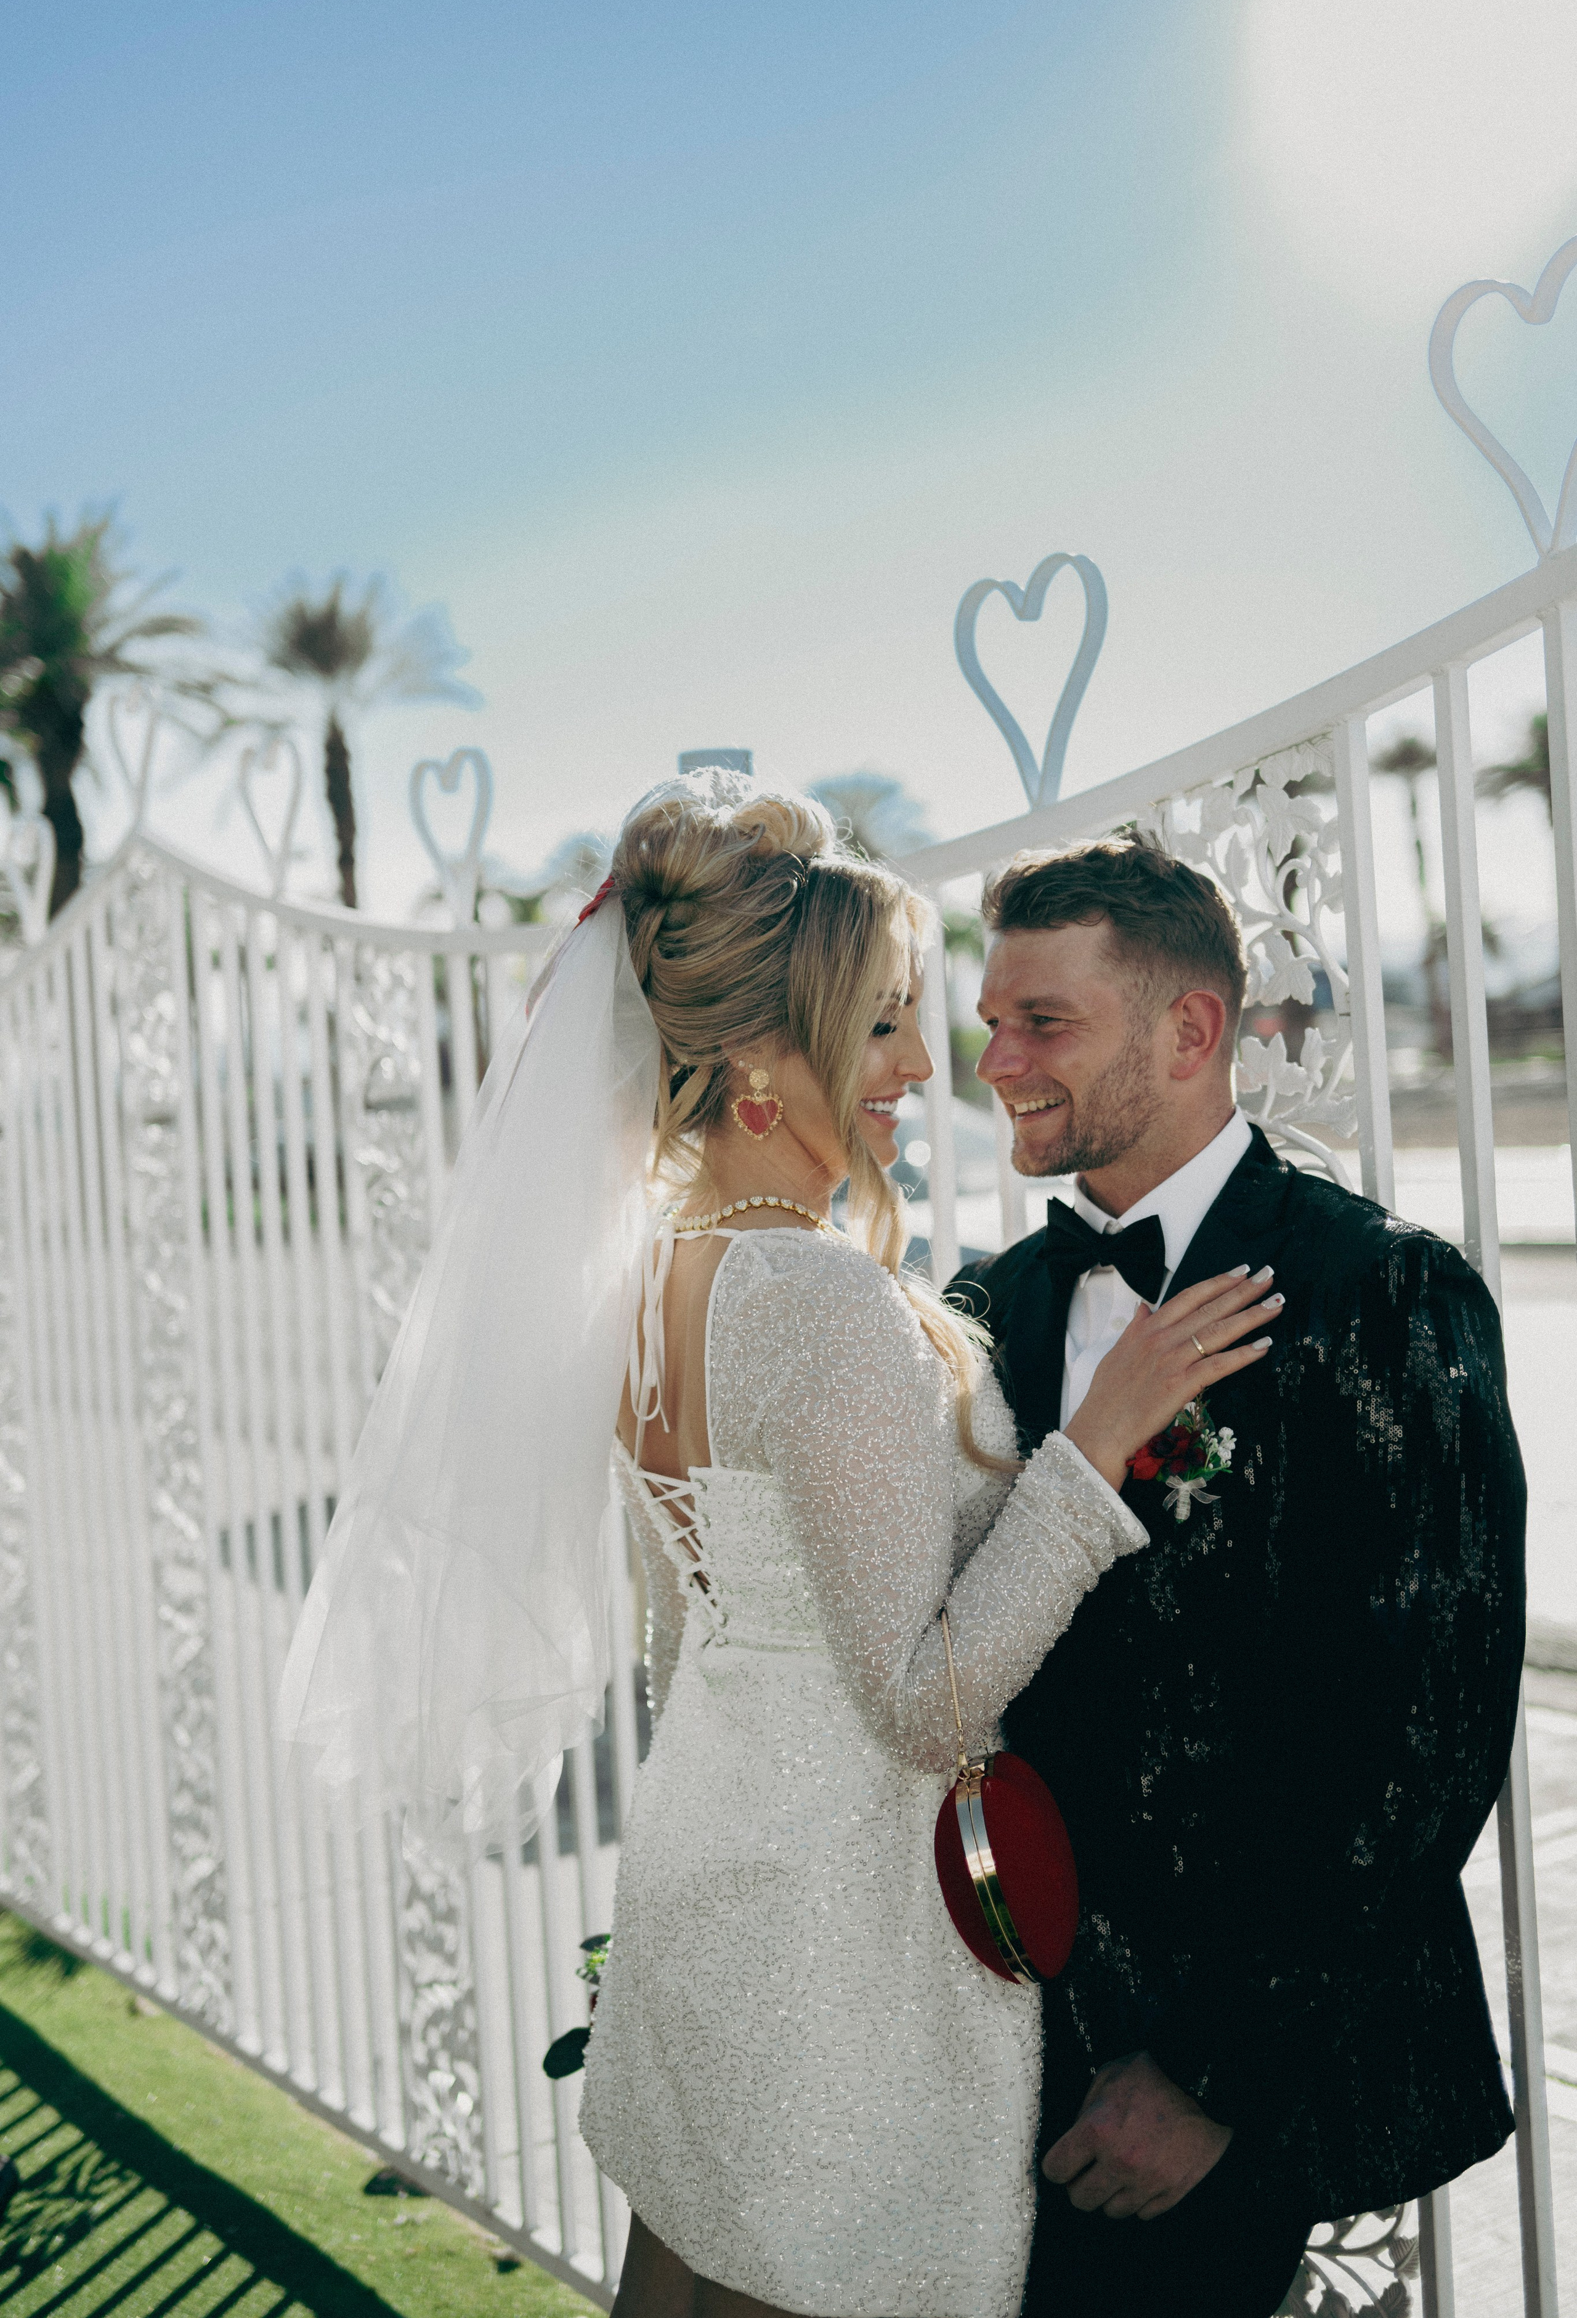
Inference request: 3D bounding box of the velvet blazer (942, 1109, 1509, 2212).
[{"bbox_3d":[0.314,0.352,1.900,0.480,0.750,0.320,-2,1,40],"label":"velvet blazer"}]

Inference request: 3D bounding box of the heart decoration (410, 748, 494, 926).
[{"bbox_3d":[-0.436,-0.415,3.418,0.026,0.228,0.190,-4,1,-35],"label":"heart decoration"}]

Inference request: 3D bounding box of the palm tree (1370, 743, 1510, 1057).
[{"bbox_3d":[19.809,-7.848,80.000,4.000,10.000,4.000,-3,1,0],"label":"palm tree"}]

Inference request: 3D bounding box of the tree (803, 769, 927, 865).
[{"bbox_3d":[2.195,-4.822,65.000,3.700,9.800,3.700,-3,1,0],"label":"tree"}]

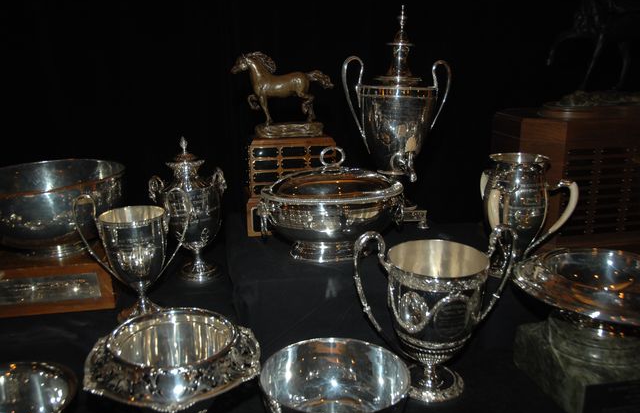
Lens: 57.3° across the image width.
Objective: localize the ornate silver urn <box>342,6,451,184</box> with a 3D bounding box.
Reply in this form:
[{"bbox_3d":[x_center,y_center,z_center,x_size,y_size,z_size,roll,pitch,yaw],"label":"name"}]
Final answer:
[{"bbox_3d":[0.199,-0.231,1.594,0.301,0.594,0.228,-7,18,-24],"label":"ornate silver urn"}]

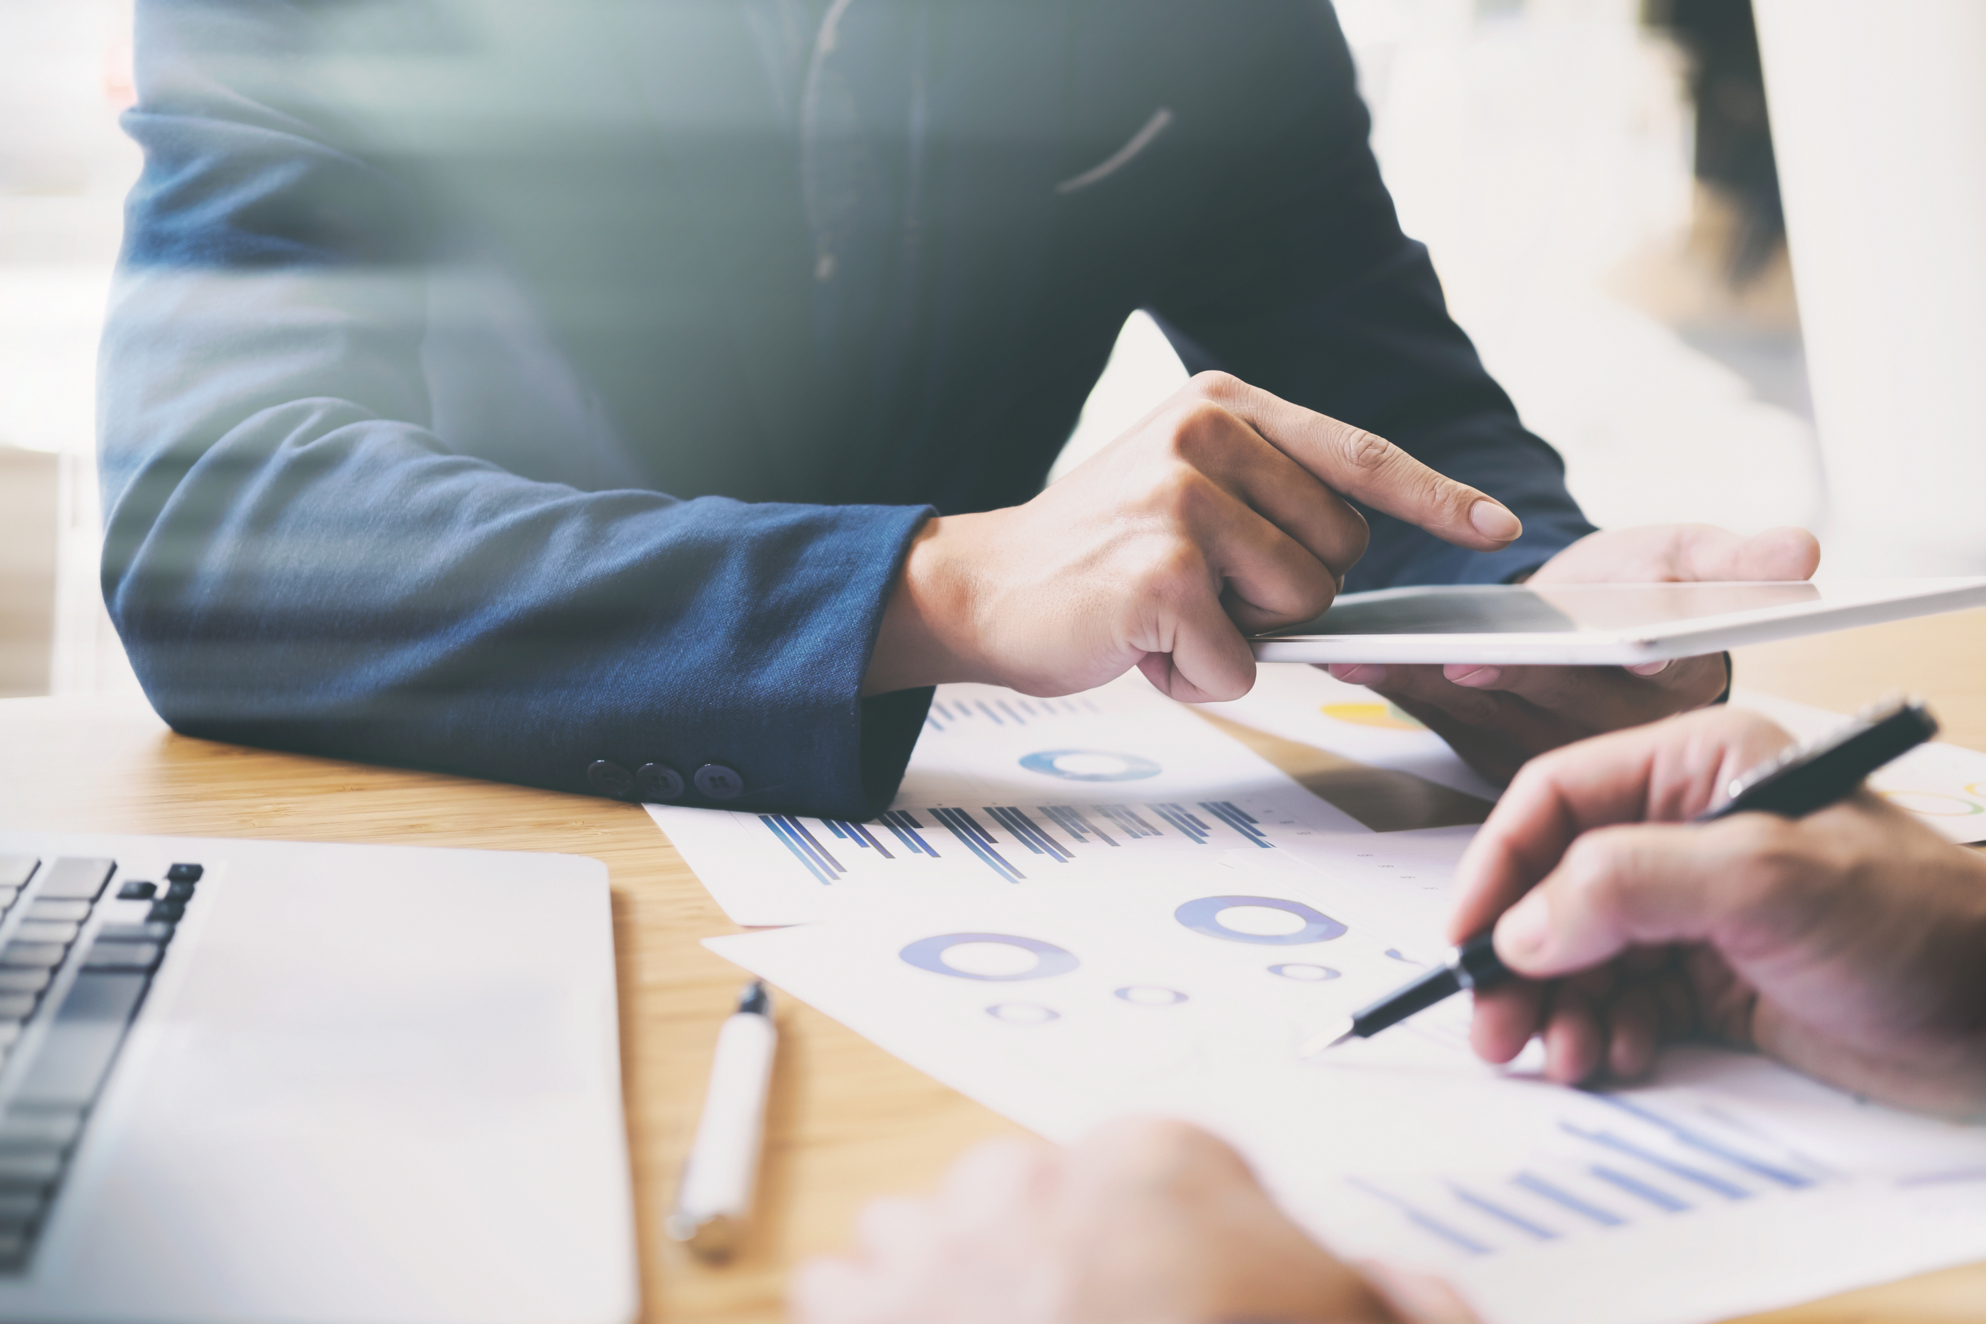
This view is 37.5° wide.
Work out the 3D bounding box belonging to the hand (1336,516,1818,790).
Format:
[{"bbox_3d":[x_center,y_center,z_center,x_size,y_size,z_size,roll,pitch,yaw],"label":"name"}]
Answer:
[{"bbox_3d":[0.190,-0.006,0.960,0.120,0.082,0.160,10,13,29],"label":"hand"}]

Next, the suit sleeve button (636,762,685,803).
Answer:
[{"bbox_3d":[-0.102,0.037,0.897,0.015,0.015,0.004,9,50,26],"label":"suit sleeve button"}]

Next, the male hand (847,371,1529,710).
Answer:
[{"bbox_3d":[0.063,-0.040,0.920,0.200,0.100,0.095,5,11,5],"label":"male hand"}]

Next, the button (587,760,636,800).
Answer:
[{"bbox_3d":[-0.117,0.036,0.897,0.015,0.015,0.004,10,51,28],"label":"button"}]

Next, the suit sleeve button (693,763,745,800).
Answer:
[{"bbox_3d":[-0.084,0.037,0.897,0.015,0.015,0.004,8,49,21],"label":"suit sleeve button"}]

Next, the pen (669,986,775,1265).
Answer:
[{"bbox_3d":[-0.057,0.095,0.638,0.013,0.013,0.150,3,11,-2],"label":"pen"}]

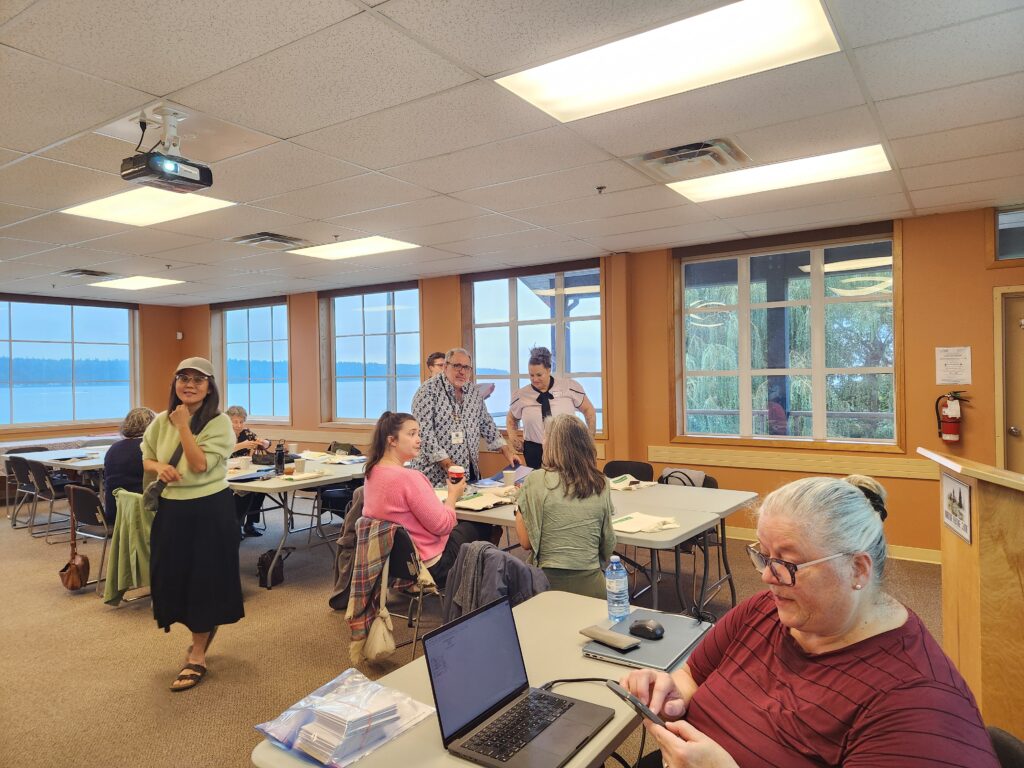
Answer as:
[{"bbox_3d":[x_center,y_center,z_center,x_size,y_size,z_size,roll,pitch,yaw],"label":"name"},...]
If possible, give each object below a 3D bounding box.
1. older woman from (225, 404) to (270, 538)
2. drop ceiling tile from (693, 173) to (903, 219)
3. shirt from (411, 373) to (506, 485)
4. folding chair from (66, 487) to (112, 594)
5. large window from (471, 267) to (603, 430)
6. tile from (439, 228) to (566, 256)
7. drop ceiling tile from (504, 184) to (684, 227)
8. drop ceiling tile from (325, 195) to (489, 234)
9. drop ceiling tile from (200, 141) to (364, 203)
[{"bbox_3d":[-2.546,0.811,6.456,0.680,1.200,0.500,0,1,42],"label":"older woman"},{"bbox_3d":[1.931,-1.264,4.624,1.210,0.020,0.610,0,1,34],"label":"drop ceiling tile"},{"bbox_3d":[-0.366,0.325,4.650,0.620,0.800,0.420,-1,1,-23],"label":"shirt"},{"bbox_3d":[-2.813,1.068,4.854,0.470,0.800,0.540,0,1,34],"label":"folding chair"},{"bbox_3d":[0.219,-0.344,7.322,1.620,1.650,0.100,0,1,34],"label":"large window"},{"bbox_3d":[-0.086,-1.246,5.974,1.210,0.020,0.600,-1,1,34],"label":"tile"},{"bbox_3d":[0.580,-1.238,4.758,1.205,0.020,0.600,0,1,34],"label":"drop ceiling tile"},{"bbox_3d":[-0.773,-1.221,4.933,1.205,0.020,0.600,0,1,34],"label":"drop ceiling tile"},{"bbox_3d":[-1.454,-1.198,3.921,1.205,0.020,0.600,0,1,34],"label":"drop ceiling tile"}]

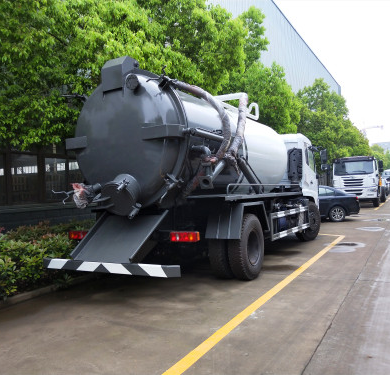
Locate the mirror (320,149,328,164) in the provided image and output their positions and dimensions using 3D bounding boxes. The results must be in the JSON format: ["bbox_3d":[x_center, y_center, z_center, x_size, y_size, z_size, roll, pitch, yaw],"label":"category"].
[{"bbox_3d":[3.662,-0.895,10.190,0.220,0.460,0.140,-4,-1,32],"label":"mirror"}]

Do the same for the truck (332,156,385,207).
[{"bbox_3d":[11.784,-0.273,25.212,2.500,2.980,8.200,-4,-1,32],"label":"truck"}]

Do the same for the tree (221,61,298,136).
[{"bbox_3d":[3.637,-2.362,17.995,4.600,7.790,4.600,-4,-1,32],"label":"tree"}]

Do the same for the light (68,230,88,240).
[{"bbox_3d":[-1.829,0.744,5.610,0.420,0.140,0.090,-4,-1,32],"label":"light"}]

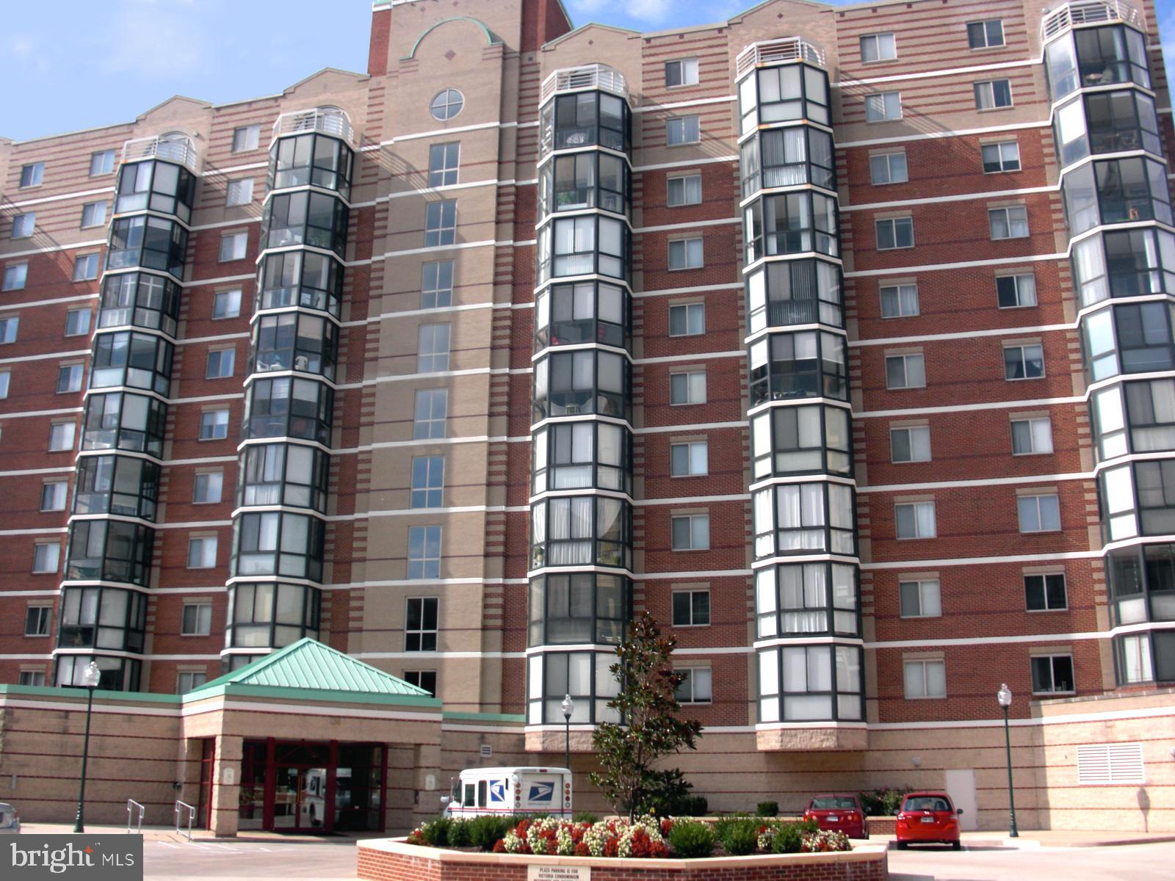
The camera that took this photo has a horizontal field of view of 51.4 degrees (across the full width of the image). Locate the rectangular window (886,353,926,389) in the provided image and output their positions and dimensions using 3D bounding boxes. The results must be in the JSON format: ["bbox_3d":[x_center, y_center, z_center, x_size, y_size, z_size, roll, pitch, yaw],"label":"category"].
[{"bbox_3d":[11.393,-2.482,43.770,1.340,1.230,0.120,-4,-17,15],"label":"rectangular window"}]

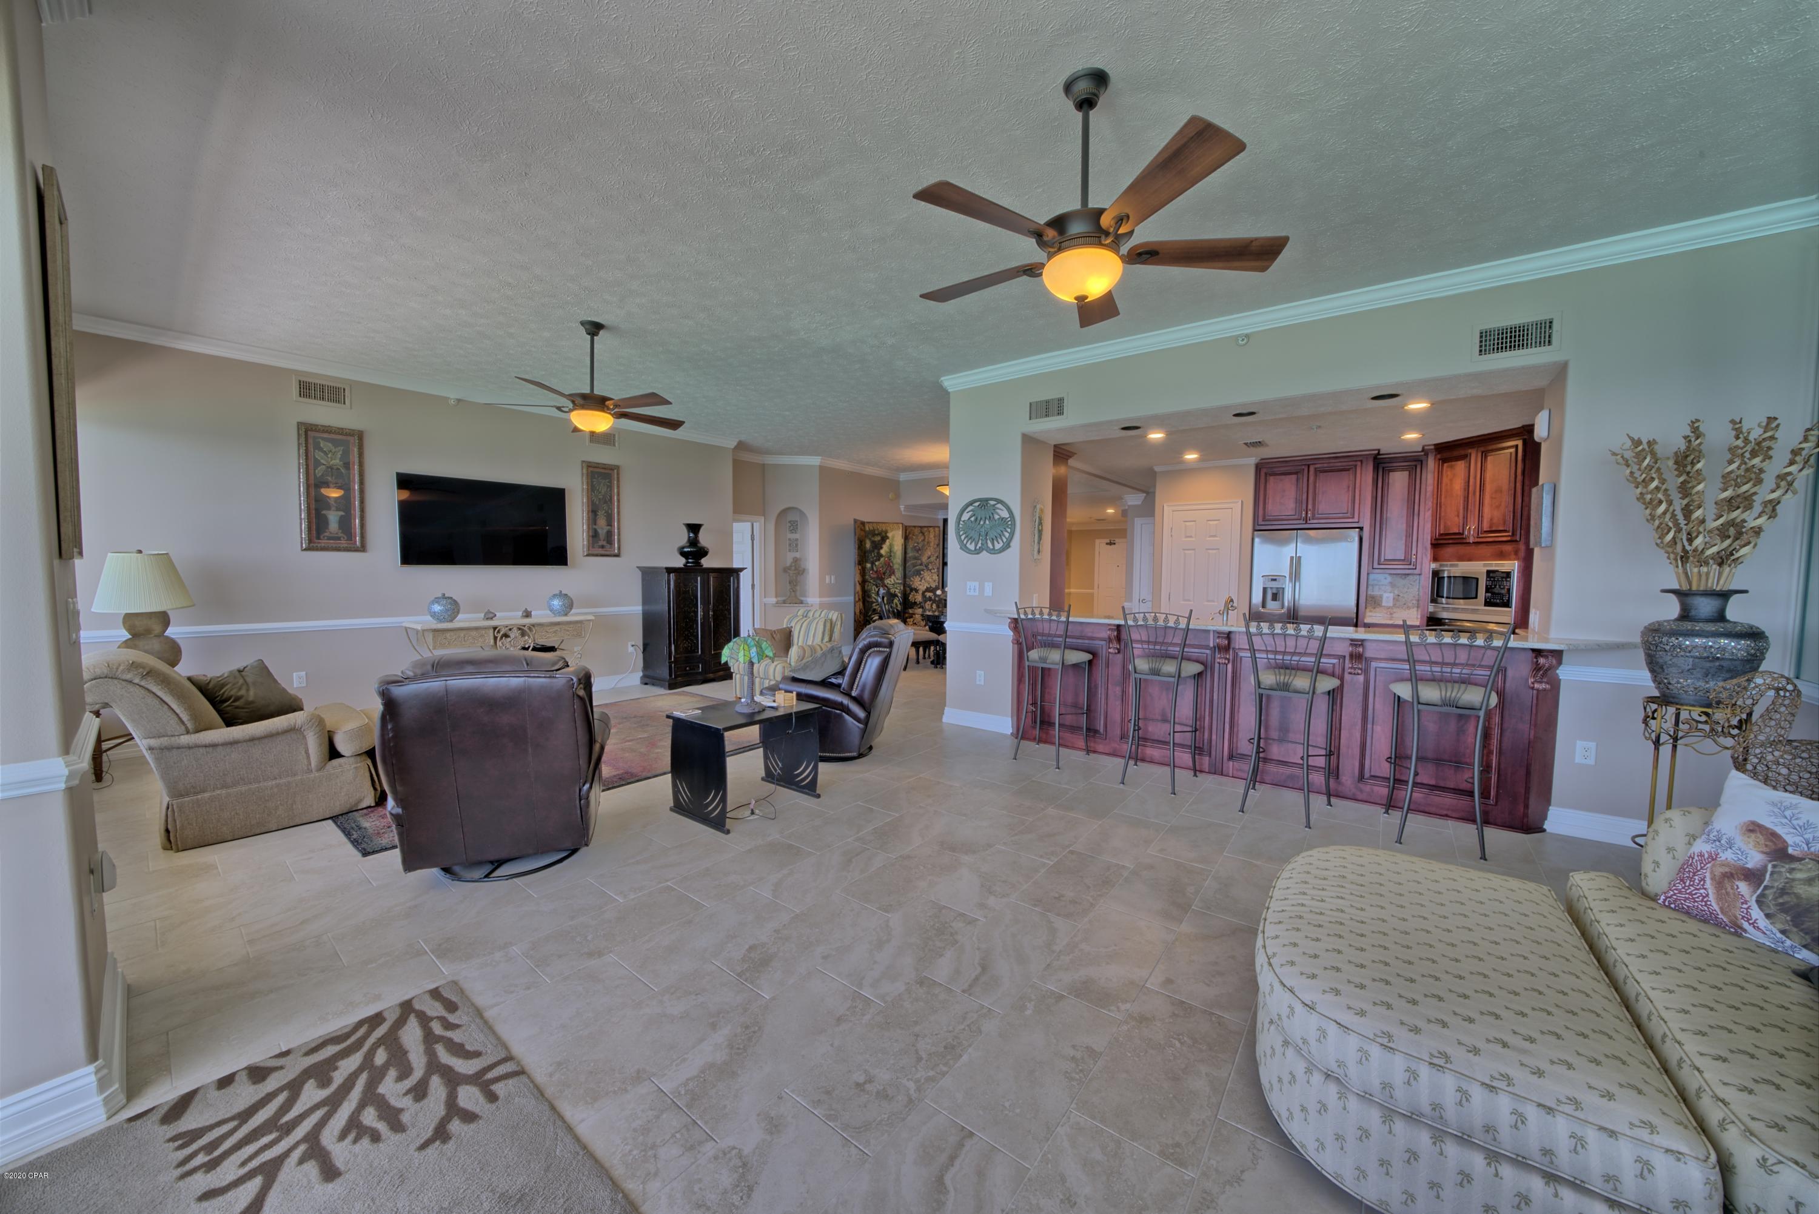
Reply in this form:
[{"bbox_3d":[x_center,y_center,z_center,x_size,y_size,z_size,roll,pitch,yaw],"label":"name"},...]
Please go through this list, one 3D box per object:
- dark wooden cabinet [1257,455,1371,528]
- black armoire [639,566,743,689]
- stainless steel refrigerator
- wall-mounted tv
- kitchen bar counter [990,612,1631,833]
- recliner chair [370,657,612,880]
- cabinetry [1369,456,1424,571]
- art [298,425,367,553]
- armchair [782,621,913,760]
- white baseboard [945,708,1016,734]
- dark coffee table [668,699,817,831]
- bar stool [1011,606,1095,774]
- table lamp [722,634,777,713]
[{"bbox_3d":[4.161,-1.166,6.253,0.964,0.724,0.600,3,4,35],"label":"dark wooden cabinet"},{"bbox_3d":[-2.660,0.223,7.507,0.600,1.420,1.040,3,4,39],"label":"black armoire"},{"bbox_3d":[4.144,0.130,6.383,0.867,1.807,0.750,3,4,35],"label":"stainless steel refrigerator"},{"bbox_3d":[-4.174,-0.820,6.029,0.060,0.836,1.424,3,4,39],"label":"wall-mounted tv"},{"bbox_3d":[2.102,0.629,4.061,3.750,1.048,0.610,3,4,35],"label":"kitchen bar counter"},{"bbox_3d":[-1.980,0.694,3.049,0.840,1.010,0.930,-1,4,-22],"label":"recliner chair"},{"bbox_3d":[4.644,-0.870,5.797,0.394,1.099,0.340,3,4,36],"label":"cabinetry"},{"bbox_3d":[-4.913,-0.994,5.172,0.035,1.059,0.409,3,4,39],"label":"art"},{"bbox_3d":[-0.448,0.592,4.660,0.870,1.000,0.800,1,4,11],"label":"armchair"},{"bbox_3d":[0.599,0.997,5.319,0.671,0.135,0.020,3,4,36],"label":"white baseboard"},{"bbox_3d":[-0.959,0.898,3.578,0.530,0.540,0.710,3,4,39],"label":"dark coffee table"},{"bbox_3d":[1.049,0.549,4.478,0.430,1.130,0.460,3,4,38],"label":"bar stool"},{"bbox_3d":[-0.932,0.374,3.538,0.325,0.470,0.325,0,4,0],"label":"table lamp"}]

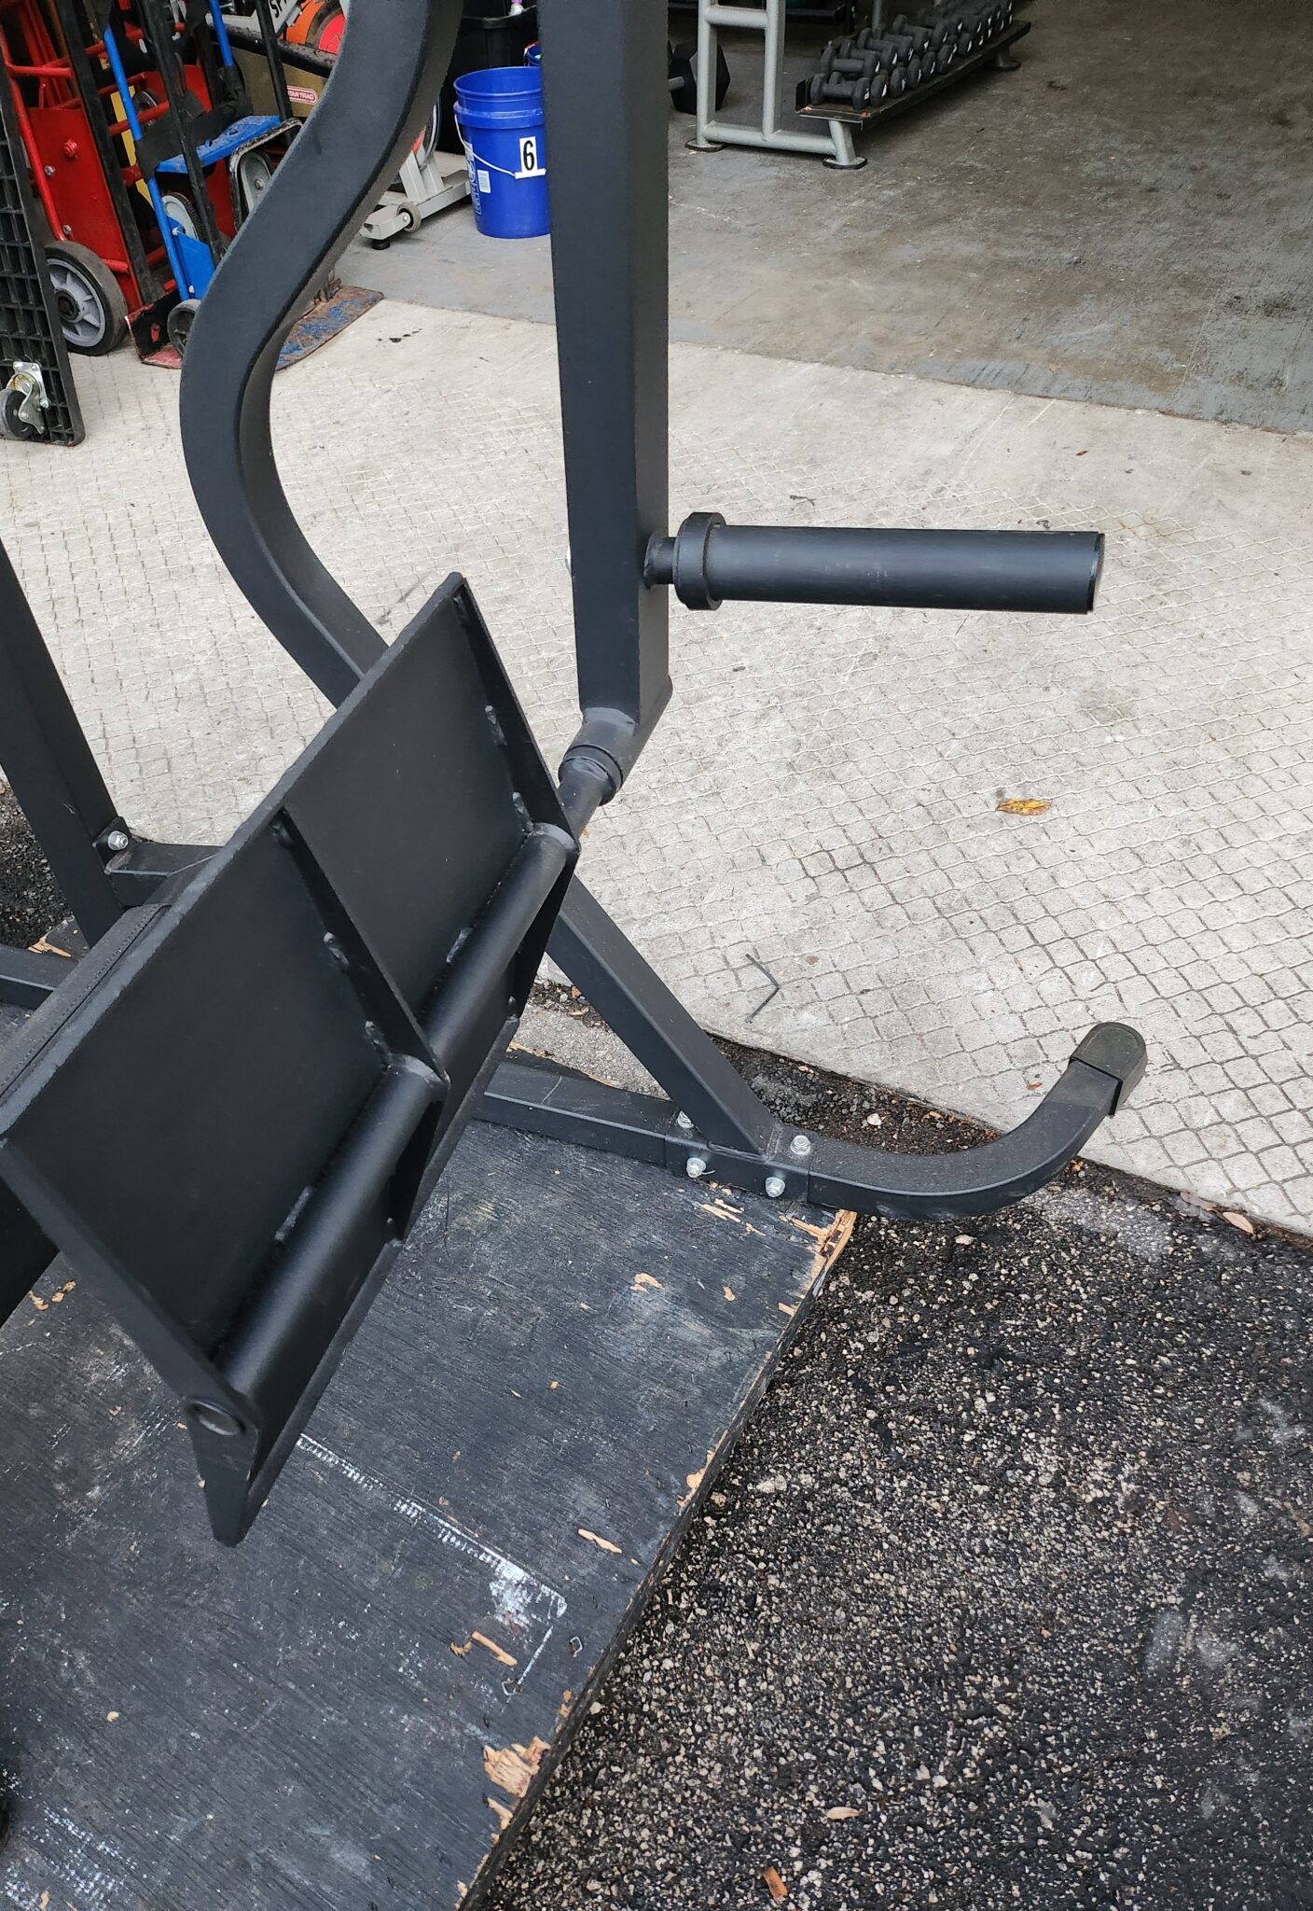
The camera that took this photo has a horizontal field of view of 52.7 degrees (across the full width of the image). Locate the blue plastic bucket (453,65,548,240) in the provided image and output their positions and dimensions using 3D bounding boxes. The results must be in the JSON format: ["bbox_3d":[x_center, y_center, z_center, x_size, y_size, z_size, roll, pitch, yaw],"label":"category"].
[{"bbox_3d":[-0.409,-2.319,3.840,0.308,0.370,0.308,-2,45,0],"label":"blue plastic bucket"}]

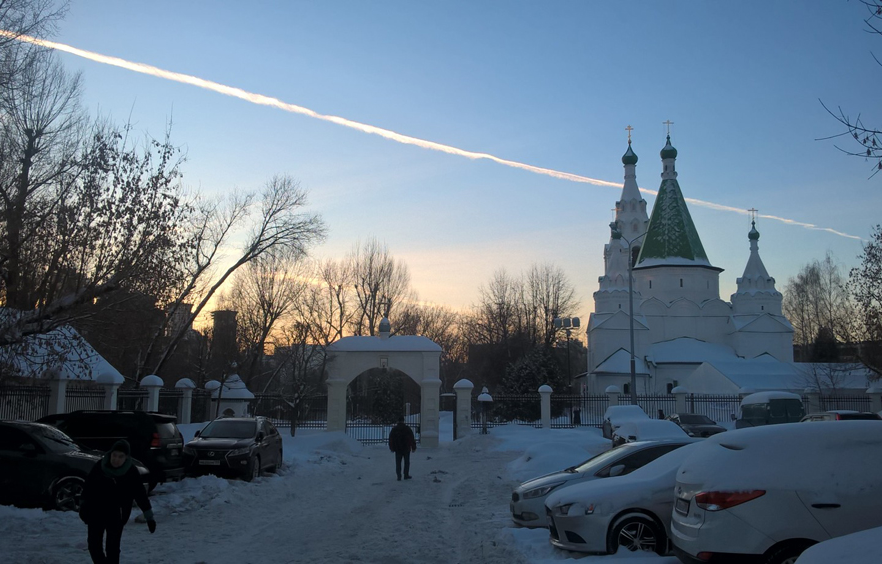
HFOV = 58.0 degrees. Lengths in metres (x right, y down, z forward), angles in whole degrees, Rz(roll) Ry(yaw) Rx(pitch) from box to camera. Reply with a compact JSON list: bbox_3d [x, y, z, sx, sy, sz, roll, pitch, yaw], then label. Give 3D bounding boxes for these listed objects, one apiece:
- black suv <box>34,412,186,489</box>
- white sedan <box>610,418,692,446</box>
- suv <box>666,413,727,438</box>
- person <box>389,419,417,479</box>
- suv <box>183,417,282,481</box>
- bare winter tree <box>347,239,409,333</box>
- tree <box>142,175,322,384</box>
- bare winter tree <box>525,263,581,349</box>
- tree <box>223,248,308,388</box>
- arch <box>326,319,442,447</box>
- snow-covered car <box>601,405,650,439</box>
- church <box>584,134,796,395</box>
[{"bbox_3d":[-8.450,3.809,17.638,4.750,1.870,1.900,0,-8,1],"label":"black suv"},{"bbox_3d":[5.880,4.574,21.670,1.750,1.500,4.400,0,-8,0],"label":"white sedan"},{"bbox_3d":[10.340,6.243,33.092,1.740,1.450,4.500,1,-9,-3],"label":"suv"},{"bbox_3d":[-1.013,4.541,21.728,0.700,1.710,0.500,0,-9,0],"label":"person"},{"bbox_3d":[-5.687,4.489,21.960,1.885,1.700,4.770,0,-9,2],"label":"suv"},{"bbox_3d":[-6.100,4.695,78.125,6.200,17.300,6.200,0,-8,0],"label":"bare winter tree"},{"bbox_3d":[-10.297,1.191,39.500,9.000,12.900,7.000,0,-9,0],"label":"tree"},{"bbox_3d":[12.400,6.264,88.003,6.400,17.000,6.400,0,-8,0],"label":"bare winter tree"},{"bbox_3d":[-13.800,4.550,61.982,6.600,13.000,6.400,0,-8,0],"label":"tree"},{"bbox_3d":[-2.895,5.276,41.376,5.870,6.460,1.400,0,-9,0],"label":"arch"},{"bbox_3d":[7.250,5.551,30.069,1.800,1.750,4.500,1,-9,-3],"label":"snow-covered car"},{"bbox_3d":[25.800,-0.629,91.012,22.000,31.500,24.000,0,-8,0],"label":"church"}]

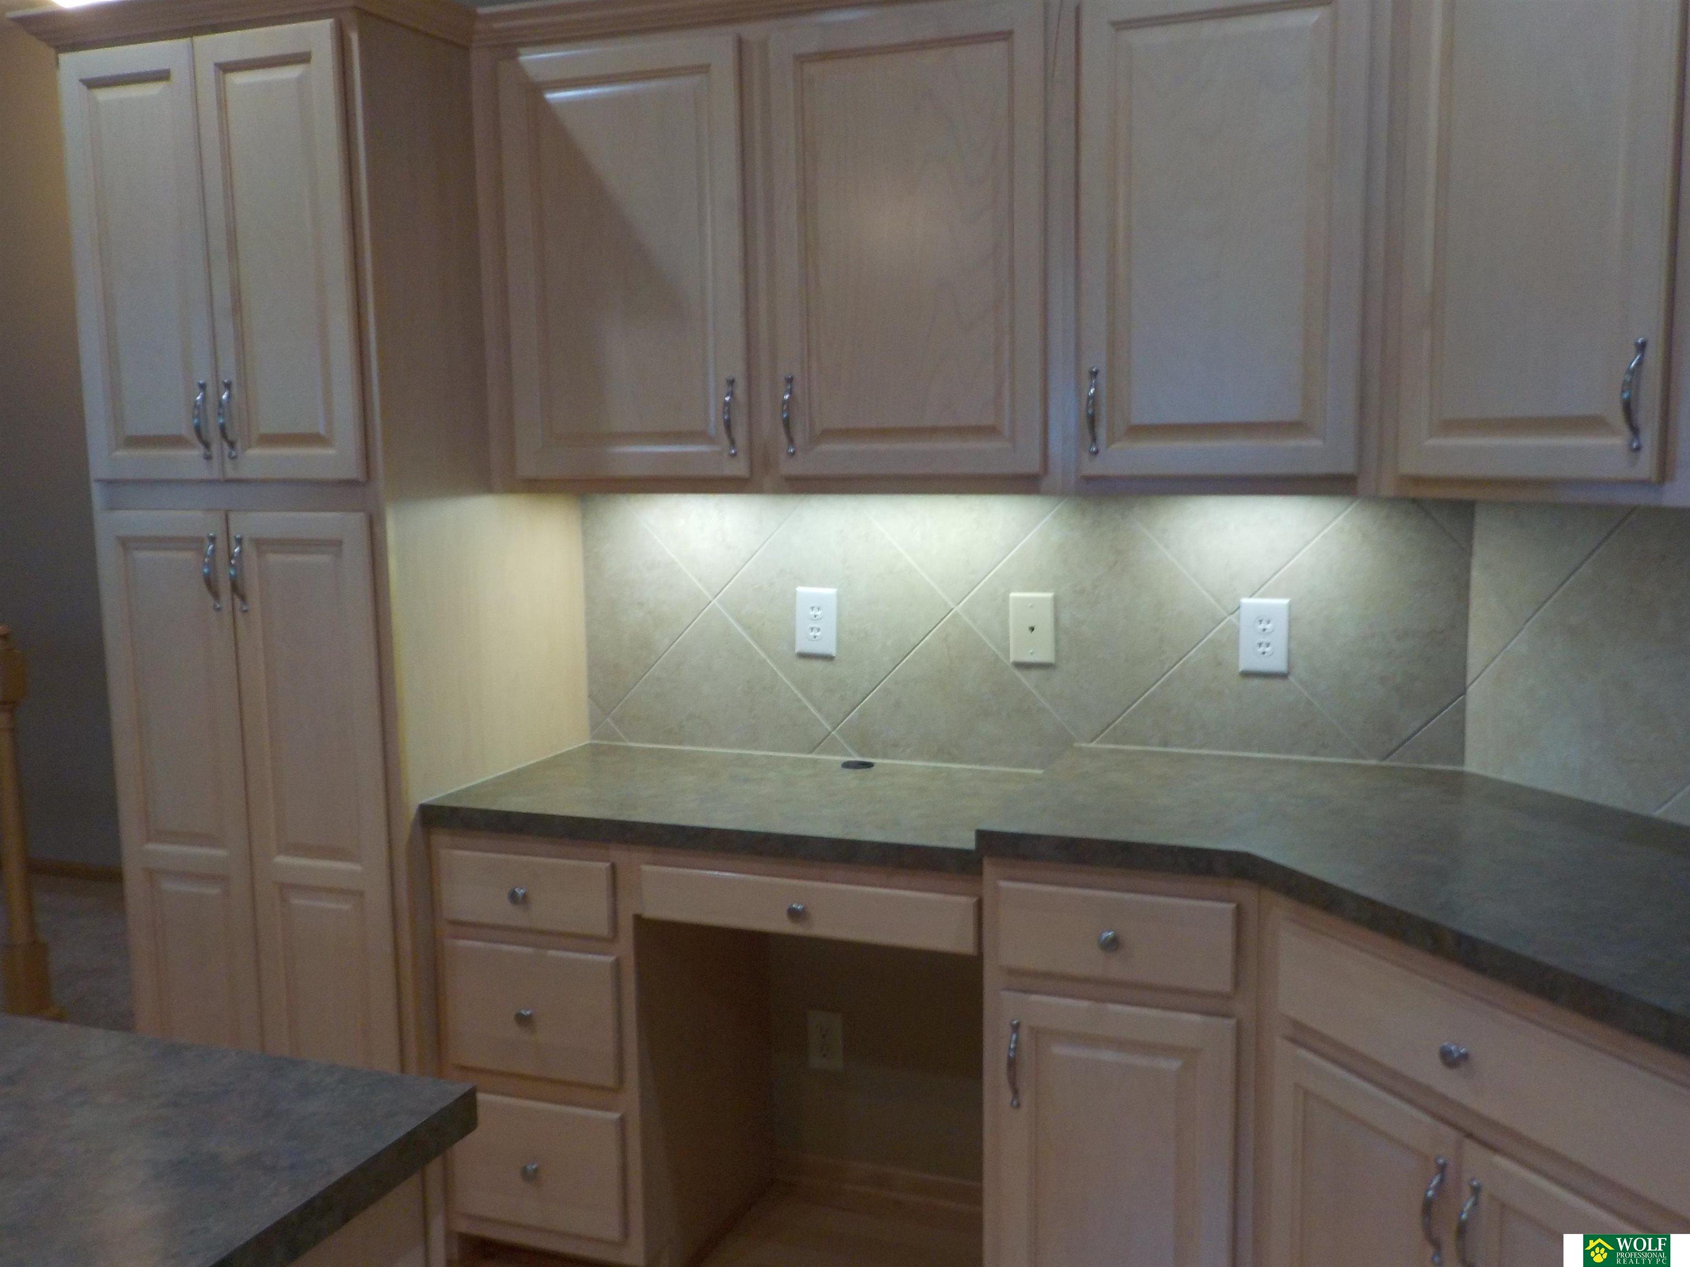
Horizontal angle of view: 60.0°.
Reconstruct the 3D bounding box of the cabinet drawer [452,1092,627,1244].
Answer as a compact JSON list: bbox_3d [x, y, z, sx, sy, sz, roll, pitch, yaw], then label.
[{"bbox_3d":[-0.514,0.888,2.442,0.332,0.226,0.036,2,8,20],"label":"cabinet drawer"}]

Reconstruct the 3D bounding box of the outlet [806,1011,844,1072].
[{"bbox_3d":[-0.039,0.790,2.834,0.071,0.116,0.009,2,8,20],"label":"outlet"}]

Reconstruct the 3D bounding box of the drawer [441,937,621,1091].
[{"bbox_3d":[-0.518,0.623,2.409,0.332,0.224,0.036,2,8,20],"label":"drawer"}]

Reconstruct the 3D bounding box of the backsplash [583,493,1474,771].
[{"bbox_3d":[0.243,-0.005,2.626,1.614,0.501,0.015,2,8,20],"label":"backsplash"}]

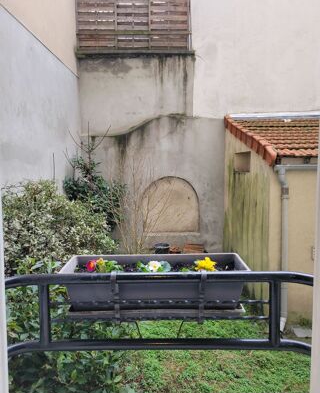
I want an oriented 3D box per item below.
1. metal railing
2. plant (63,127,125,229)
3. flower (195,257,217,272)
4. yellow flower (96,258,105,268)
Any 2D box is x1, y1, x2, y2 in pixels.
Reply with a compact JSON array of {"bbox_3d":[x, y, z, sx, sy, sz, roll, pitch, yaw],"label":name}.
[{"bbox_3d":[-0.002,0.352,0.935,0.930,0.245,0.100,0,5,0],"label":"metal railing"},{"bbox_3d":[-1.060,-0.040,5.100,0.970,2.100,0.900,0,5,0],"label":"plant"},{"bbox_3d":[0.153,0.229,1.080,0.071,0.047,0.060,0,5,0],"label":"flower"},{"bbox_3d":[-0.200,0.222,1.080,0.028,0.034,0.026,0,5,0],"label":"yellow flower"}]

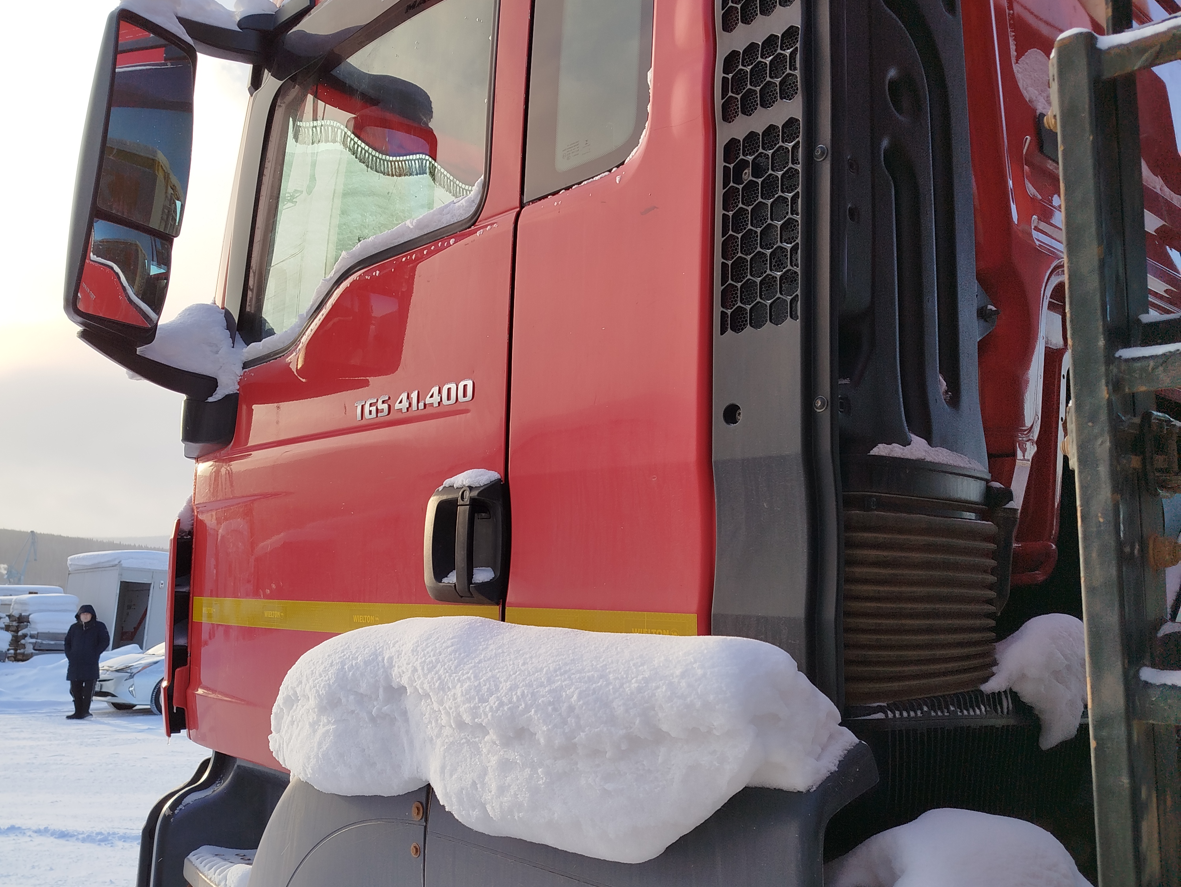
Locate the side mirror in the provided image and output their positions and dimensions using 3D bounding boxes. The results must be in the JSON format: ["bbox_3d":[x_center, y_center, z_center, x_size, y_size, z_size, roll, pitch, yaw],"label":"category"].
[{"bbox_3d":[-0.935,-0.521,2.182,0.120,0.590,0.205,3,-6,33],"label":"side mirror"}]

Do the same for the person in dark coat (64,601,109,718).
[{"bbox_3d":[-7.880,3.420,17.100,0.660,1.770,0.400,3,-7,-22],"label":"person in dark coat"}]

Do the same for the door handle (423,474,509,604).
[{"bbox_3d":[-0.183,0.153,1.693,0.060,0.186,0.206,6,-9,-45],"label":"door handle"}]

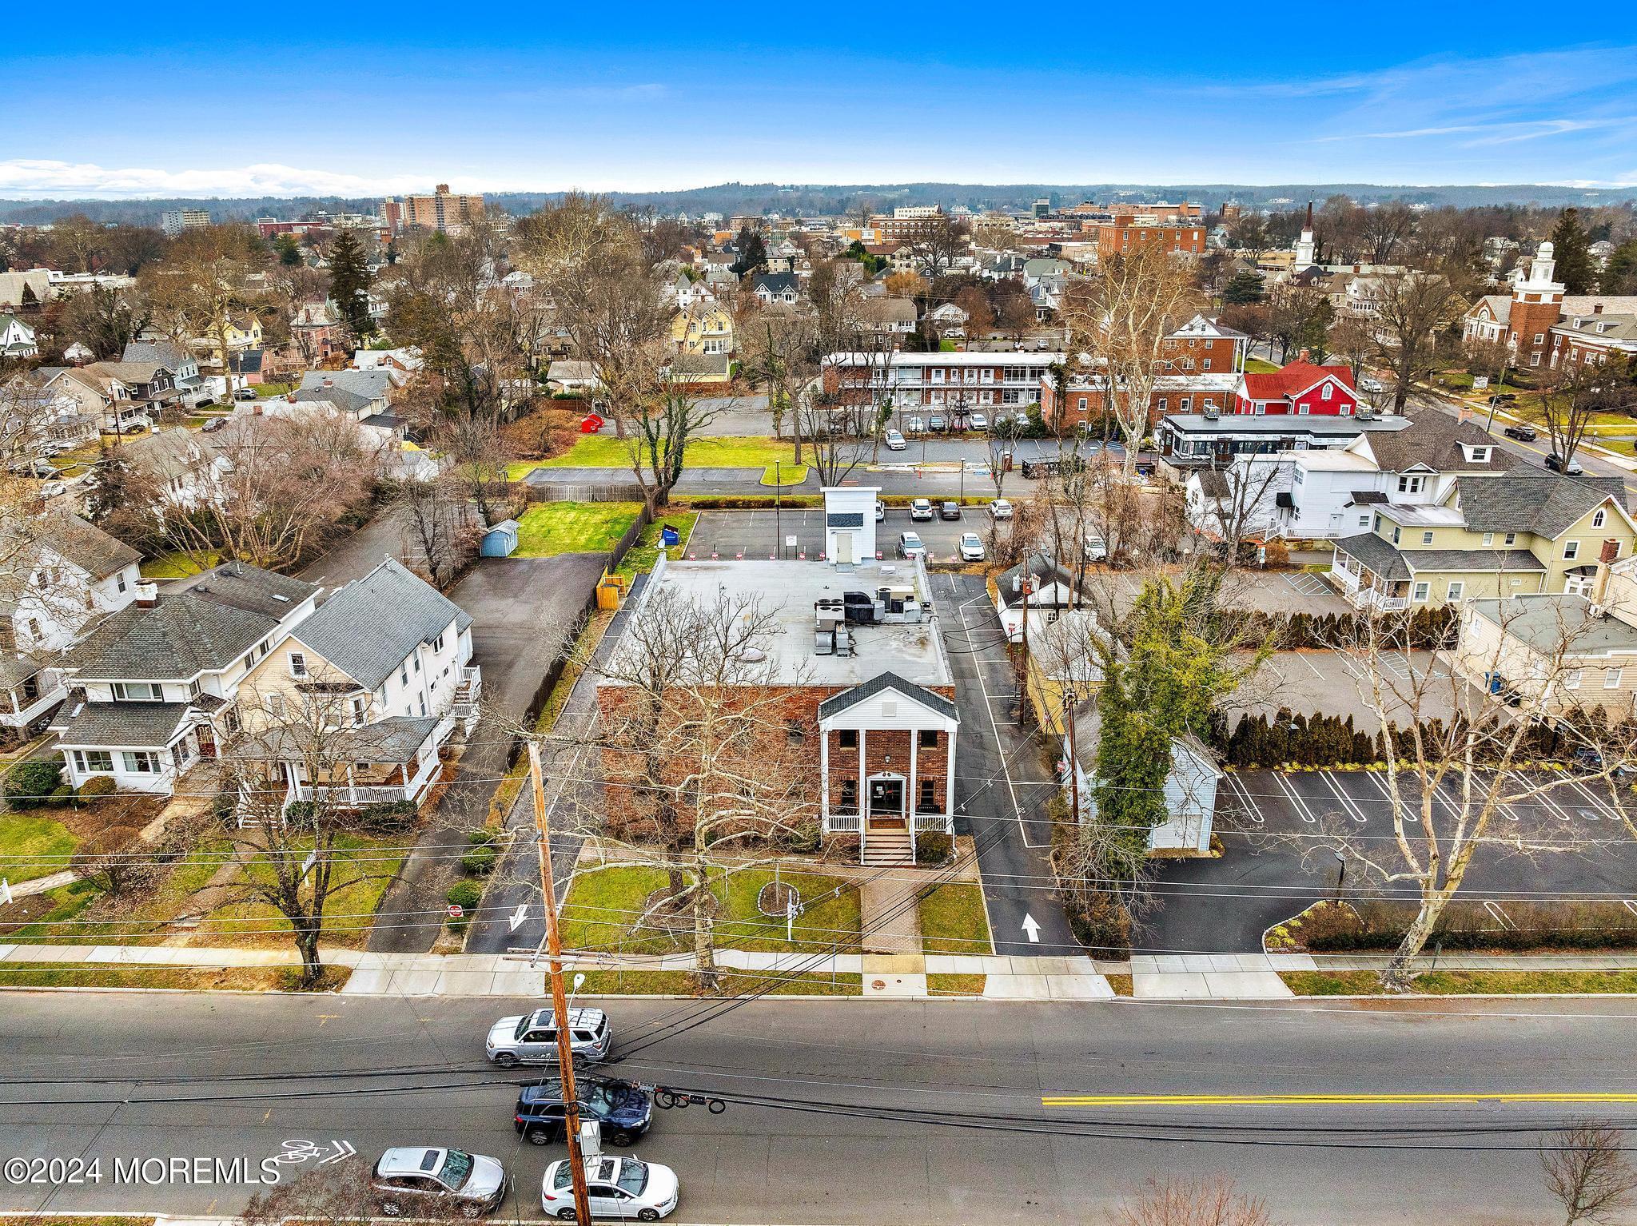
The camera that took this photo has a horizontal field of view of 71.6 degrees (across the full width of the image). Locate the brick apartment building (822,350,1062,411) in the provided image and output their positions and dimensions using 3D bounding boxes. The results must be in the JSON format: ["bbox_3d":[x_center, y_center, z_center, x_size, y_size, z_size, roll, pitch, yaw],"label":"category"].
[{"bbox_3d":[20.193,-38.747,188.808,38.040,6.400,15.800,1,20,4],"label":"brick apartment building"}]

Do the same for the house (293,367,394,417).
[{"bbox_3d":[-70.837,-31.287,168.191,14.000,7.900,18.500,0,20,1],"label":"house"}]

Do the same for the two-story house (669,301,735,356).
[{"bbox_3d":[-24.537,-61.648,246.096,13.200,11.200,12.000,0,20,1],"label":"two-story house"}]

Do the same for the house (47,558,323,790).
[{"bbox_3d":[-39.315,2.953,71.815,8.800,8.500,20.000,0,20,1],"label":"house"}]

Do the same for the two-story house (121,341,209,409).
[{"bbox_3d":[-110.003,-40.080,190.340,13.000,10.000,10.000,0,20,1],"label":"two-story house"}]

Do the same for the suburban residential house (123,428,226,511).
[{"bbox_3d":[-68.587,-14.231,119.554,9.000,8.900,10.500,0,20,1],"label":"suburban residential house"}]

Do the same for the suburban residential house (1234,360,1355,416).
[{"bbox_3d":[71.087,-33.292,170.281,16.000,8.000,12.500,0,20,1],"label":"suburban residential house"}]

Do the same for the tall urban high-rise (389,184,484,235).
[{"bbox_3d":[-348.307,-363.778,1040.337,72.000,50.000,24.000,0,20,1],"label":"tall urban high-rise"}]

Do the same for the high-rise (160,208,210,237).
[{"bbox_3d":[-572.502,-346.560,1026.537,18.000,35.000,38.000,0,20,1],"label":"high-rise"}]

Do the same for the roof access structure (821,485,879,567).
[{"bbox_3d":[2.272,-6.291,77.637,4.000,4.900,3.700,0,20,1],"label":"roof access structure"}]

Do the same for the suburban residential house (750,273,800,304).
[{"bbox_3d":[-13.335,-101.491,356.475,14.800,10.800,11.000,0,20,1],"label":"suburban residential house"}]

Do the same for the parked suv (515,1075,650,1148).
[{"bbox_3d":[-8.324,17.562,40.361,4.950,1.750,1.950,0,20,1],"label":"parked suv"}]

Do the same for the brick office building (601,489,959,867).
[{"bbox_3d":[-1.892,2.093,67.007,17.800,12.700,26.500,0,20,1],"label":"brick office building"}]

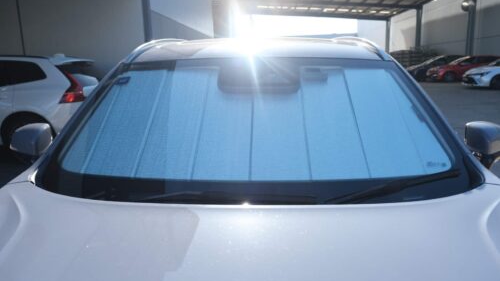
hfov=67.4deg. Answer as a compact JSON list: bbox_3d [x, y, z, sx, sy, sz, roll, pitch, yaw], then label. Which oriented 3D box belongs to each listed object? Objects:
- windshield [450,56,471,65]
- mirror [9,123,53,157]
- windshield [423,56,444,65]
[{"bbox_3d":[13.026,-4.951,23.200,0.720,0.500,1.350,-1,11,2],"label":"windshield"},{"bbox_3d":[-0.915,0.004,1.560,0.200,0.150,0.125,-2,11,1],"label":"mirror"},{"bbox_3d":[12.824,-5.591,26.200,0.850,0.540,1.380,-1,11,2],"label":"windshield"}]

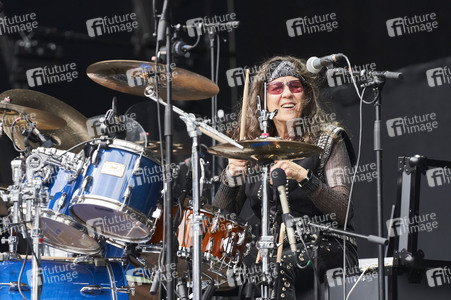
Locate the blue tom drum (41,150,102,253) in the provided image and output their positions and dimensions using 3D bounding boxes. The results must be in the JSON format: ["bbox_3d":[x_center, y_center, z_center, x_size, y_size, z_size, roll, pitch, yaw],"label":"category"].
[{"bbox_3d":[-0.538,0.173,8.461,0.335,0.250,0.335,12,-20,19],"label":"blue tom drum"}]

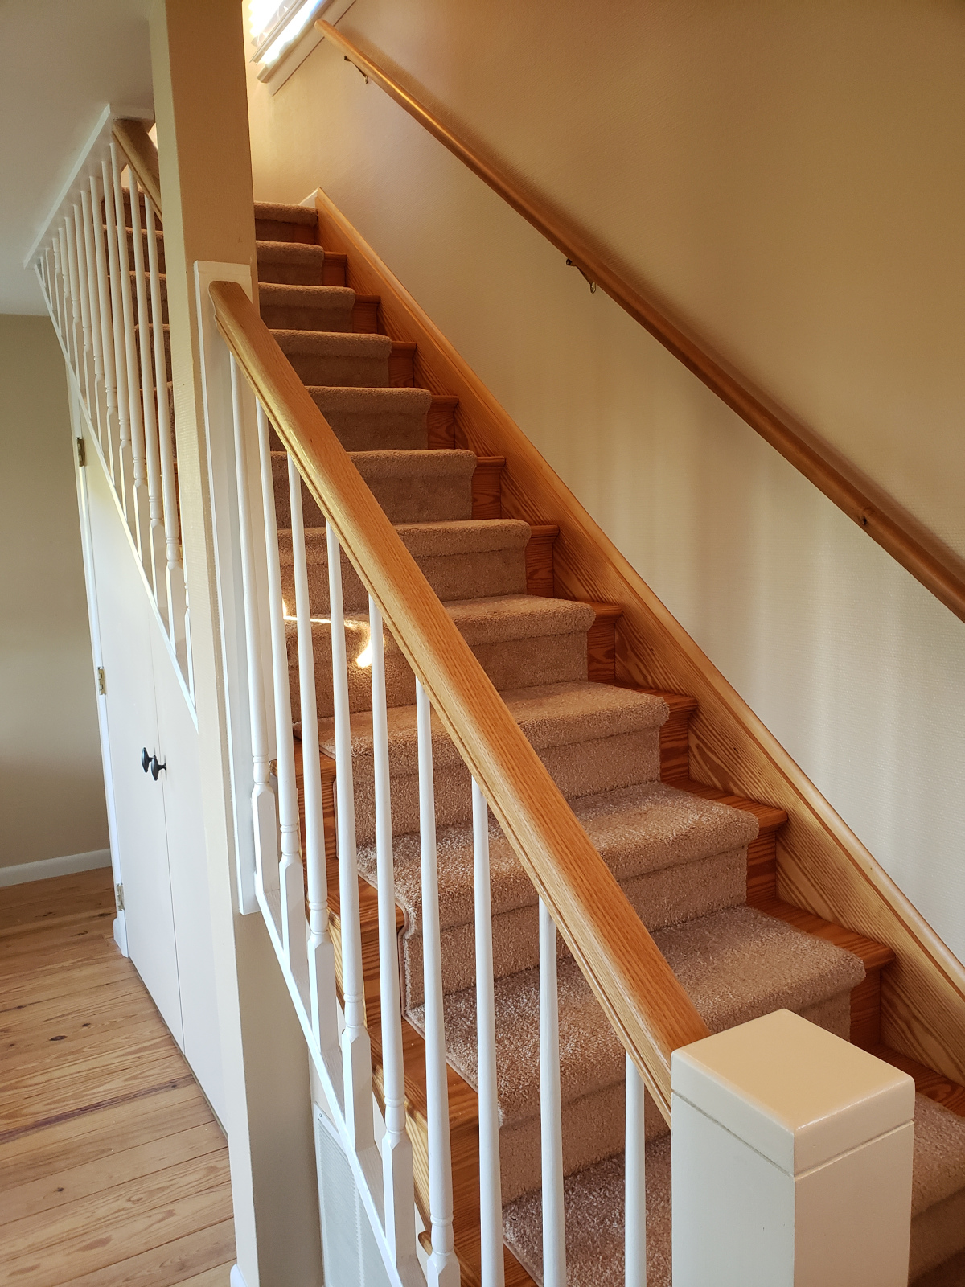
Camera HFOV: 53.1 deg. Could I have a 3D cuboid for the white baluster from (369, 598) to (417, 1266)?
[{"bbox_3d":[-0.133,0.429,1.359,0.033,0.982,0.033,-6,10,-31],"label":"white baluster"}]

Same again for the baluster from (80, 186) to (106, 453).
[{"bbox_3d":[-1.055,-0.881,2.637,0.033,0.677,0.033,-6,10,-31],"label":"baluster"}]

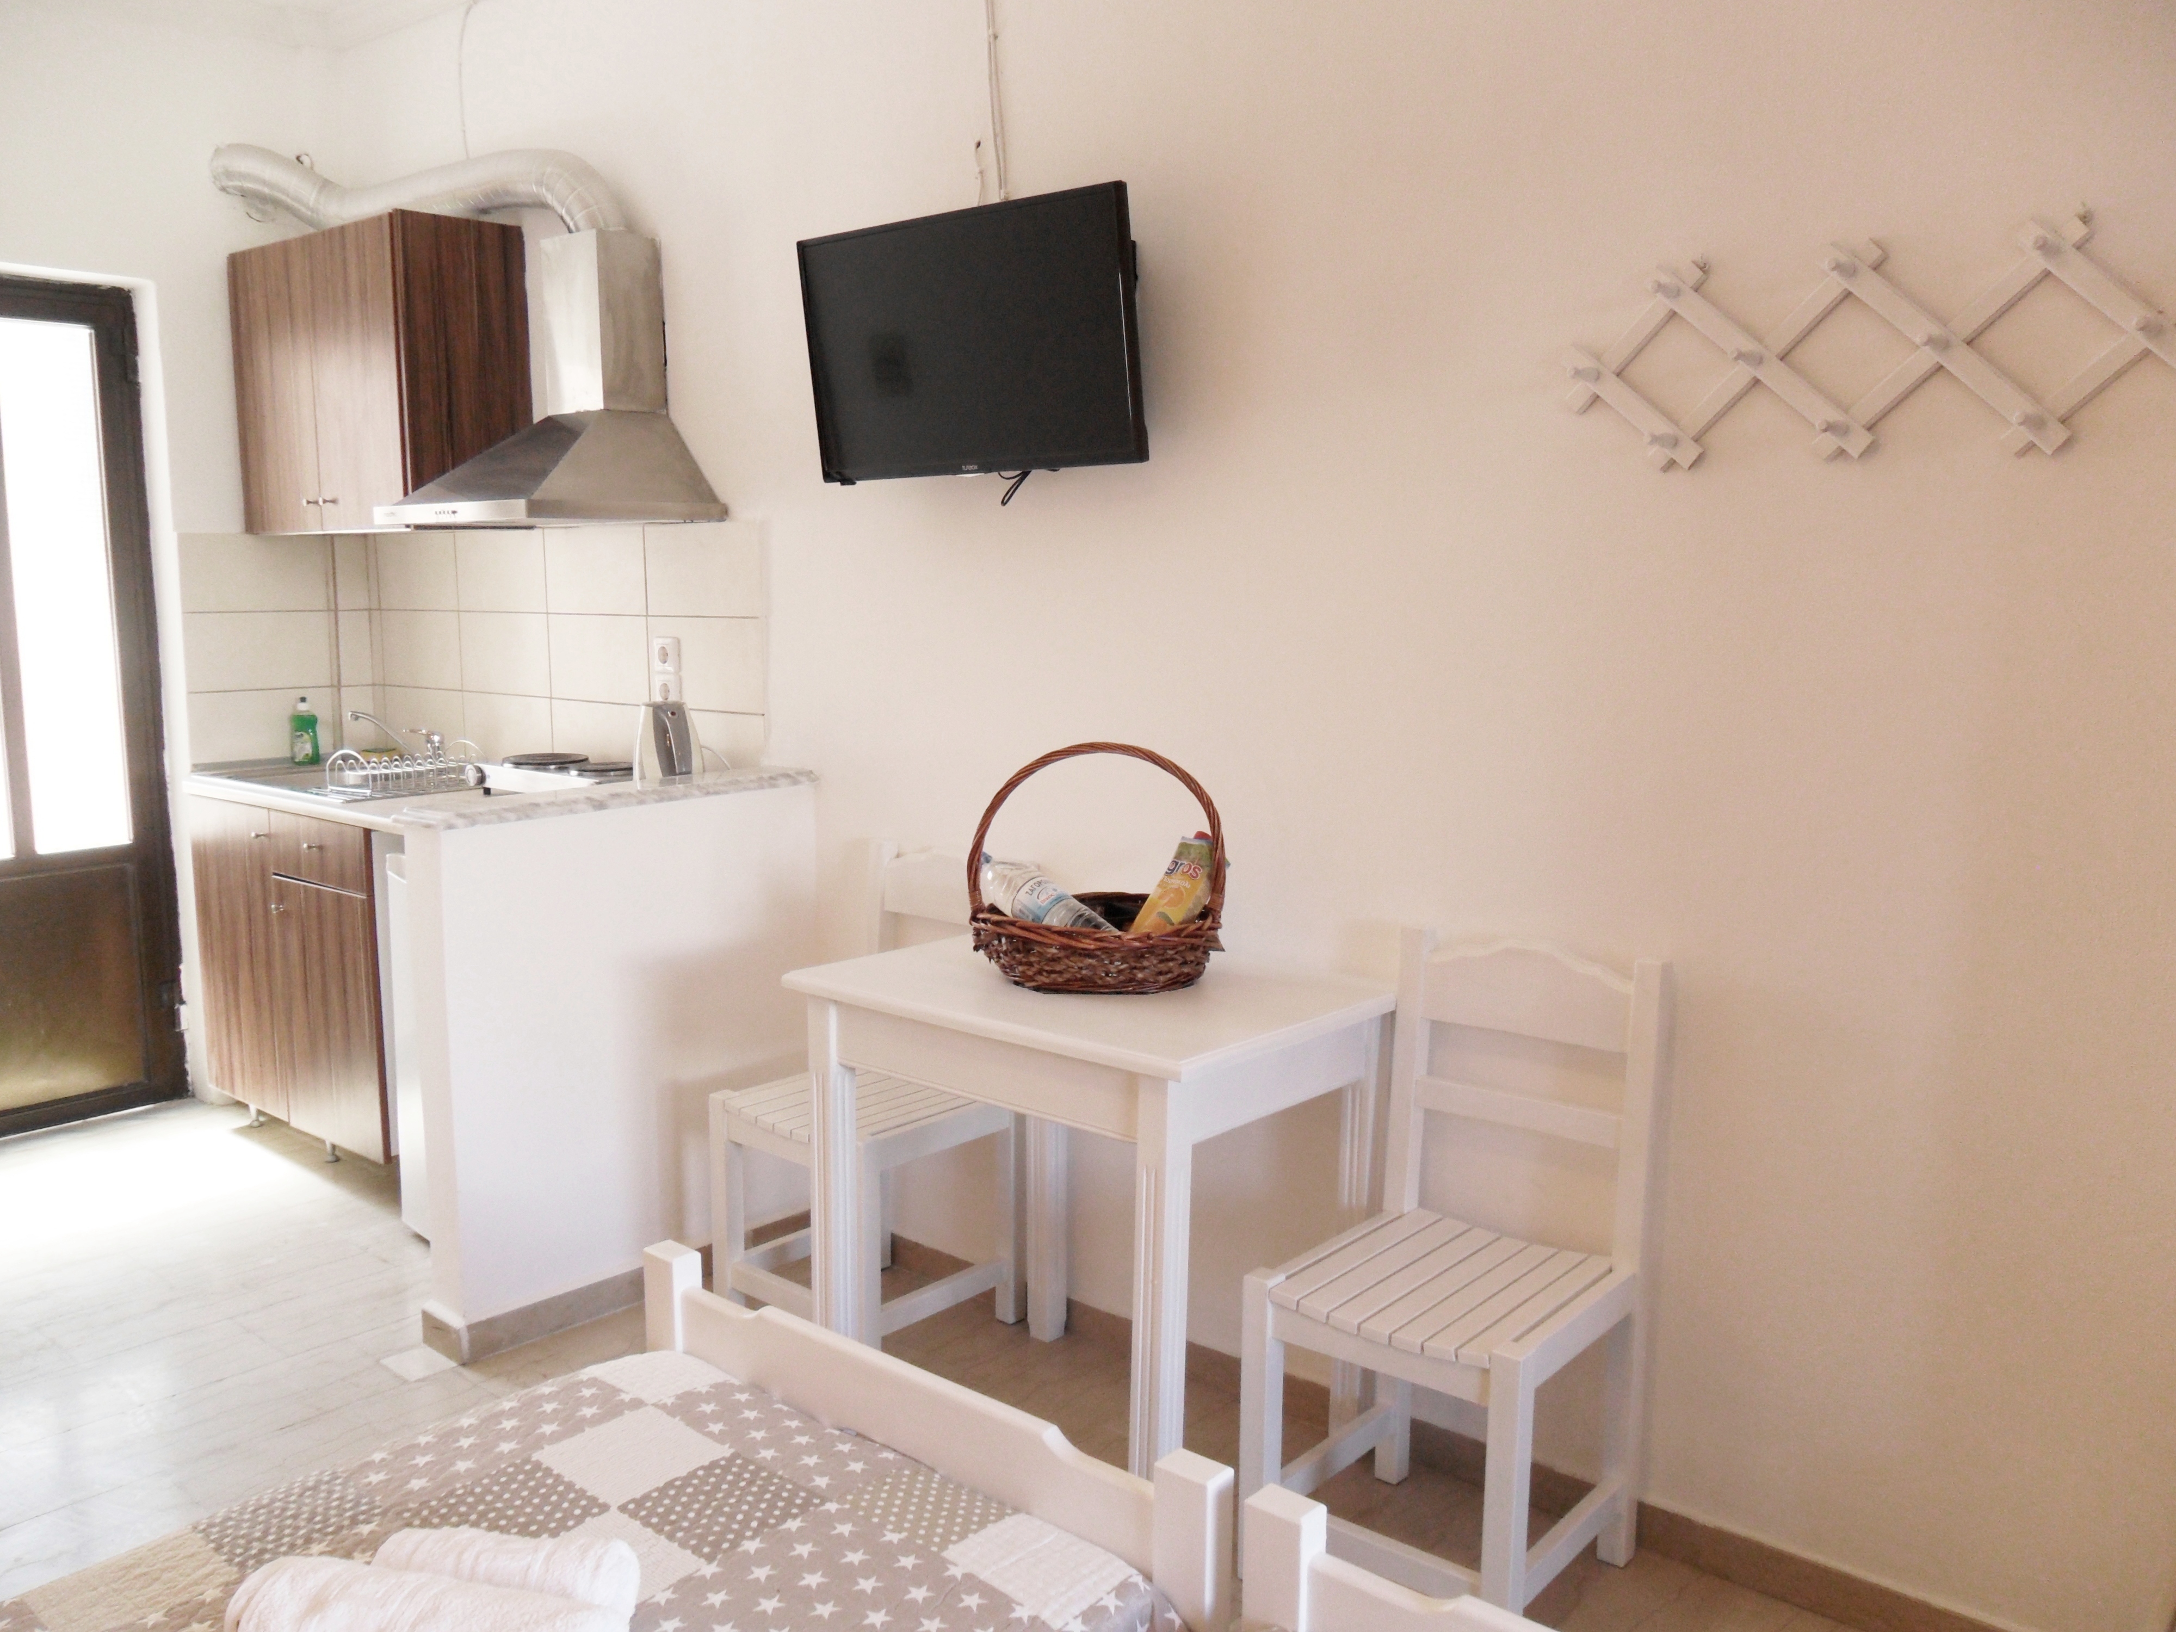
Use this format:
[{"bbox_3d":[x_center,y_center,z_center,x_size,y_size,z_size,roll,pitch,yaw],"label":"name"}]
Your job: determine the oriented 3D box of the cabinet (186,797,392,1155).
[{"bbox_3d":[-1.760,0.383,4.242,0.900,0.845,0.500,7,10,40],"label":"cabinet"}]

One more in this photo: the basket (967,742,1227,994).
[{"bbox_3d":[0.015,0.068,2.667,0.390,0.365,0.325,0,8,1],"label":"basket"}]

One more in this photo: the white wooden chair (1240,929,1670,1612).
[{"bbox_3d":[0.515,0.640,2.373,0.404,0.874,0.447,6,10,39],"label":"white wooden chair"}]

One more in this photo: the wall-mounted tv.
[{"bbox_3d":[-0.205,-0.828,2.987,0.732,0.436,0.060,5,17,36],"label":"wall-mounted tv"}]

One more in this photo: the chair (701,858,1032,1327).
[{"bbox_3d":[-0.395,0.529,3.168,0.404,0.874,0.447,6,10,39],"label":"chair"}]

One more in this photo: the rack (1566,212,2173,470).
[{"bbox_3d":[0.942,-0.578,2.113,0.752,0.270,0.063,7,10,40],"label":"rack"}]

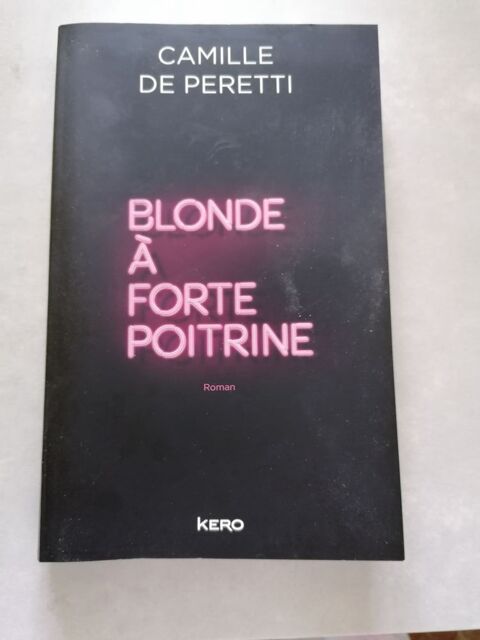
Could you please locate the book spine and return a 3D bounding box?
[{"bbox_3d":[-0.071,-0.017,0.207,0.010,0.018,0.217,0,83,0],"label":"book spine"}]

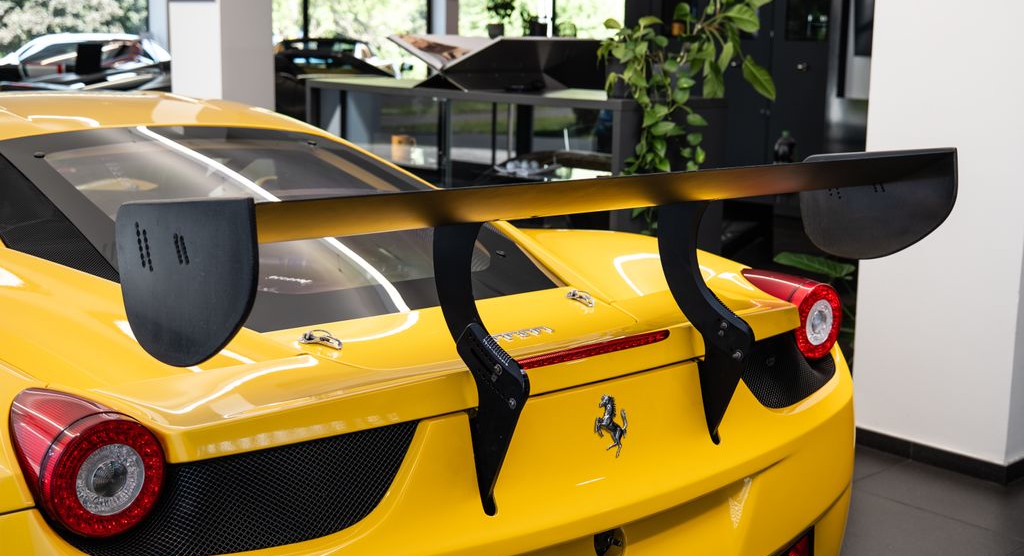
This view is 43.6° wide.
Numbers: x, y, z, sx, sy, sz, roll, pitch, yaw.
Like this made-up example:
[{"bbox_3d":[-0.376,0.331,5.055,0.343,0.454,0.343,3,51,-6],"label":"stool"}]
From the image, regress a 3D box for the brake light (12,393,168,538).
[{"bbox_3d":[-0.537,0.219,1.566,0.153,0.159,0.209,-8,13,-43],"label":"brake light"}]

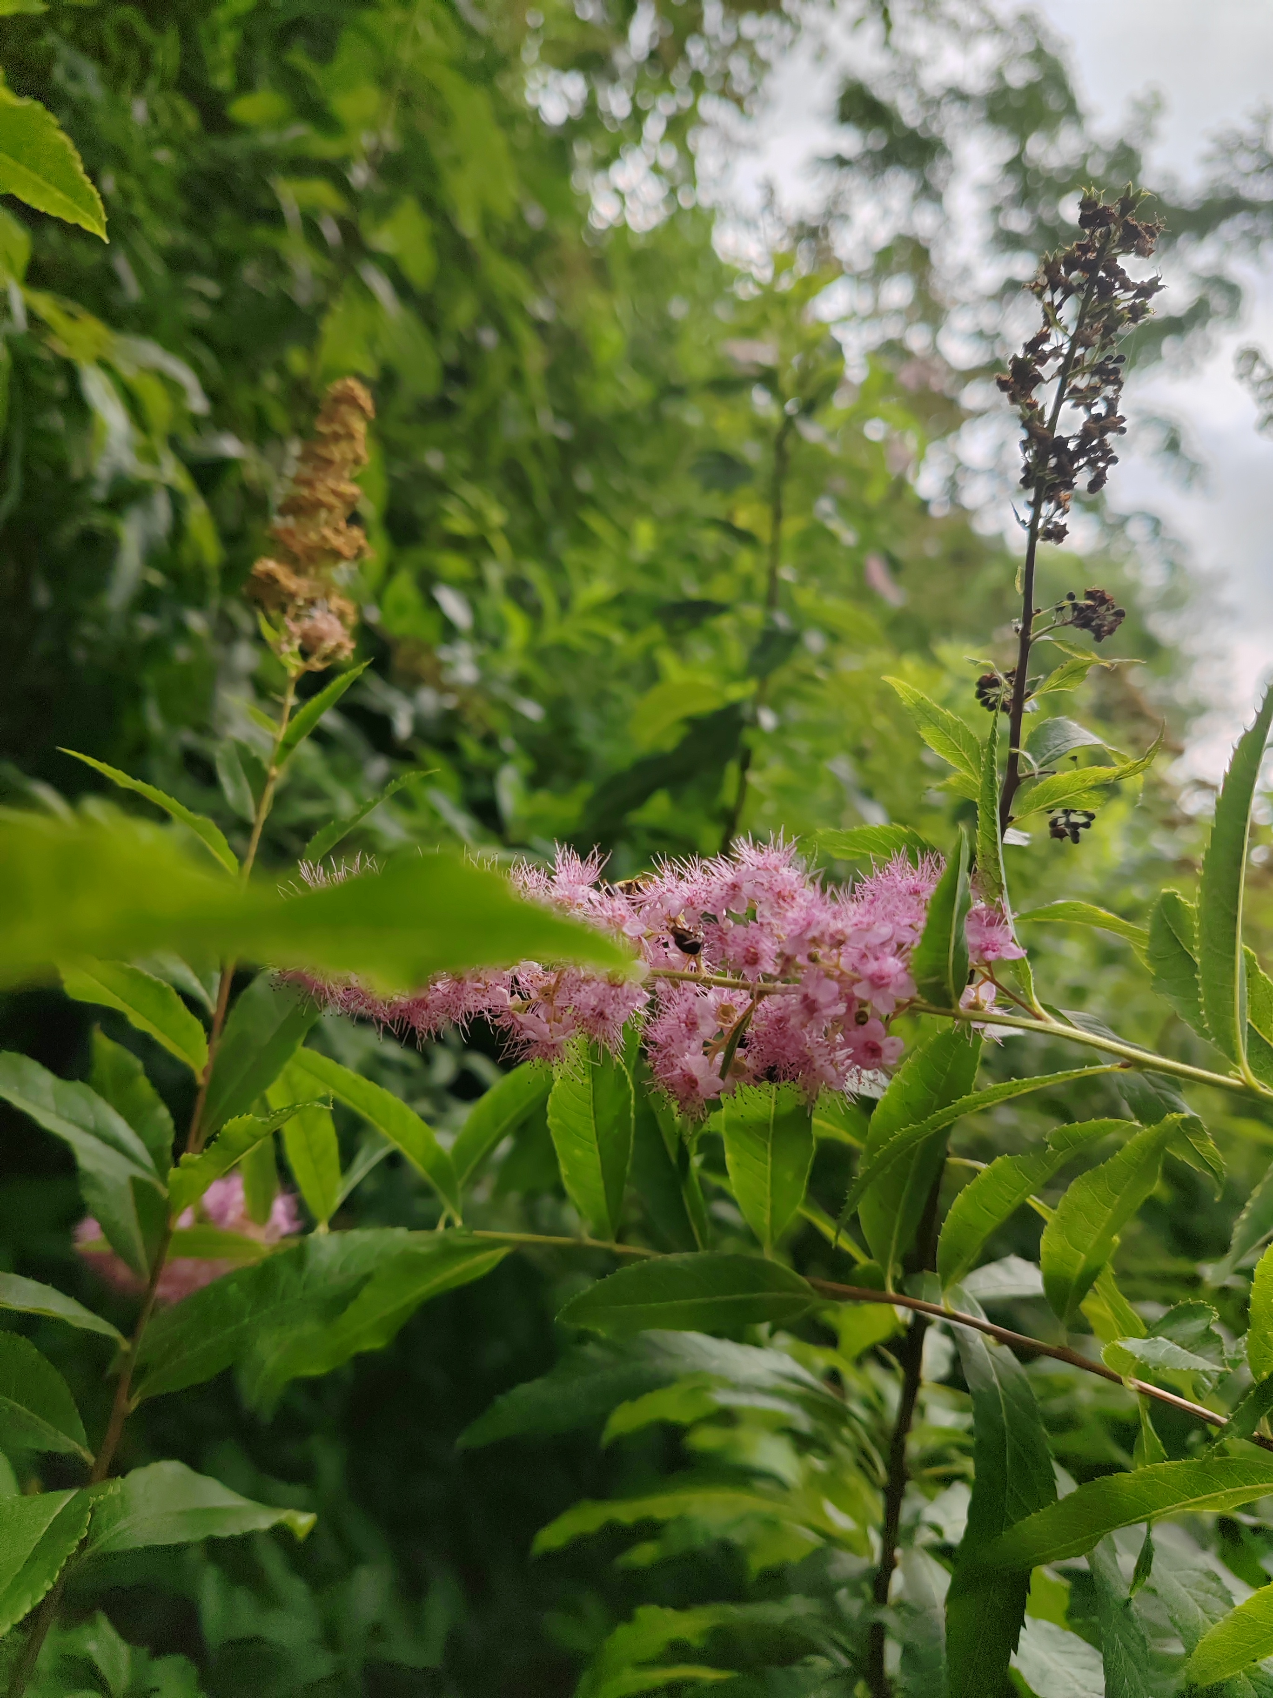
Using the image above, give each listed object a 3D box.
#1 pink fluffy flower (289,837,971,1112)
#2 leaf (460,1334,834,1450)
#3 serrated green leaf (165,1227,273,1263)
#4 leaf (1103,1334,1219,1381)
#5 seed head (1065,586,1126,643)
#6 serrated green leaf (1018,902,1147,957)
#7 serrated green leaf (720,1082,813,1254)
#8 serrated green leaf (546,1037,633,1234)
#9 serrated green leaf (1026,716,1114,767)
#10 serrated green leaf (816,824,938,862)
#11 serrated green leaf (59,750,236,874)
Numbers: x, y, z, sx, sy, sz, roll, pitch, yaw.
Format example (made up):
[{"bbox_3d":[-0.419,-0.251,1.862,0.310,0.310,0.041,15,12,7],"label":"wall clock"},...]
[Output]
[{"bbox_3d":[0.001,0.019,0.198,0.107,0.038,0.037,3,0,5],"label":"pink fluffy flower"},{"bbox_3d":[0.004,0.118,0.290,0.085,0.018,0.022,1,34,-14],"label":"leaf"},{"bbox_3d":[-0.105,0.091,0.305,0.041,0.006,0.014,6,37,-14],"label":"serrated green leaf"},{"bbox_3d":[0.081,0.078,0.203,0.018,0.007,0.009,5,3,6],"label":"leaf"},{"bbox_3d":[0.089,-0.046,0.258,0.012,0.011,0.011,2,-3,0],"label":"seed head"},{"bbox_3d":[0.086,0.016,0.253,0.029,0.008,0.013,15,28,31],"label":"serrated green leaf"},{"bbox_3d":[0.023,0.052,0.237,0.016,0.044,0.009,0,-9,0],"label":"serrated green leaf"},{"bbox_3d":[-0.006,0.047,0.218,0.014,0.036,0.006,-6,6,6],"label":"serrated green leaf"},{"bbox_3d":[0.080,-0.020,0.245,0.017,0.009,0.011,5,3,11],"label":"serrated green leaf"},{"bbox_3d":[0.049,0.002,0.264,0.034,0.007,0.013,12,45,5],"label":"serrated green leaf"},{"bbox_3d":[-0.088,-0.007,0.240,0.040,0.006,0.011,35,6,0],"label":"serrated green leaf"}]

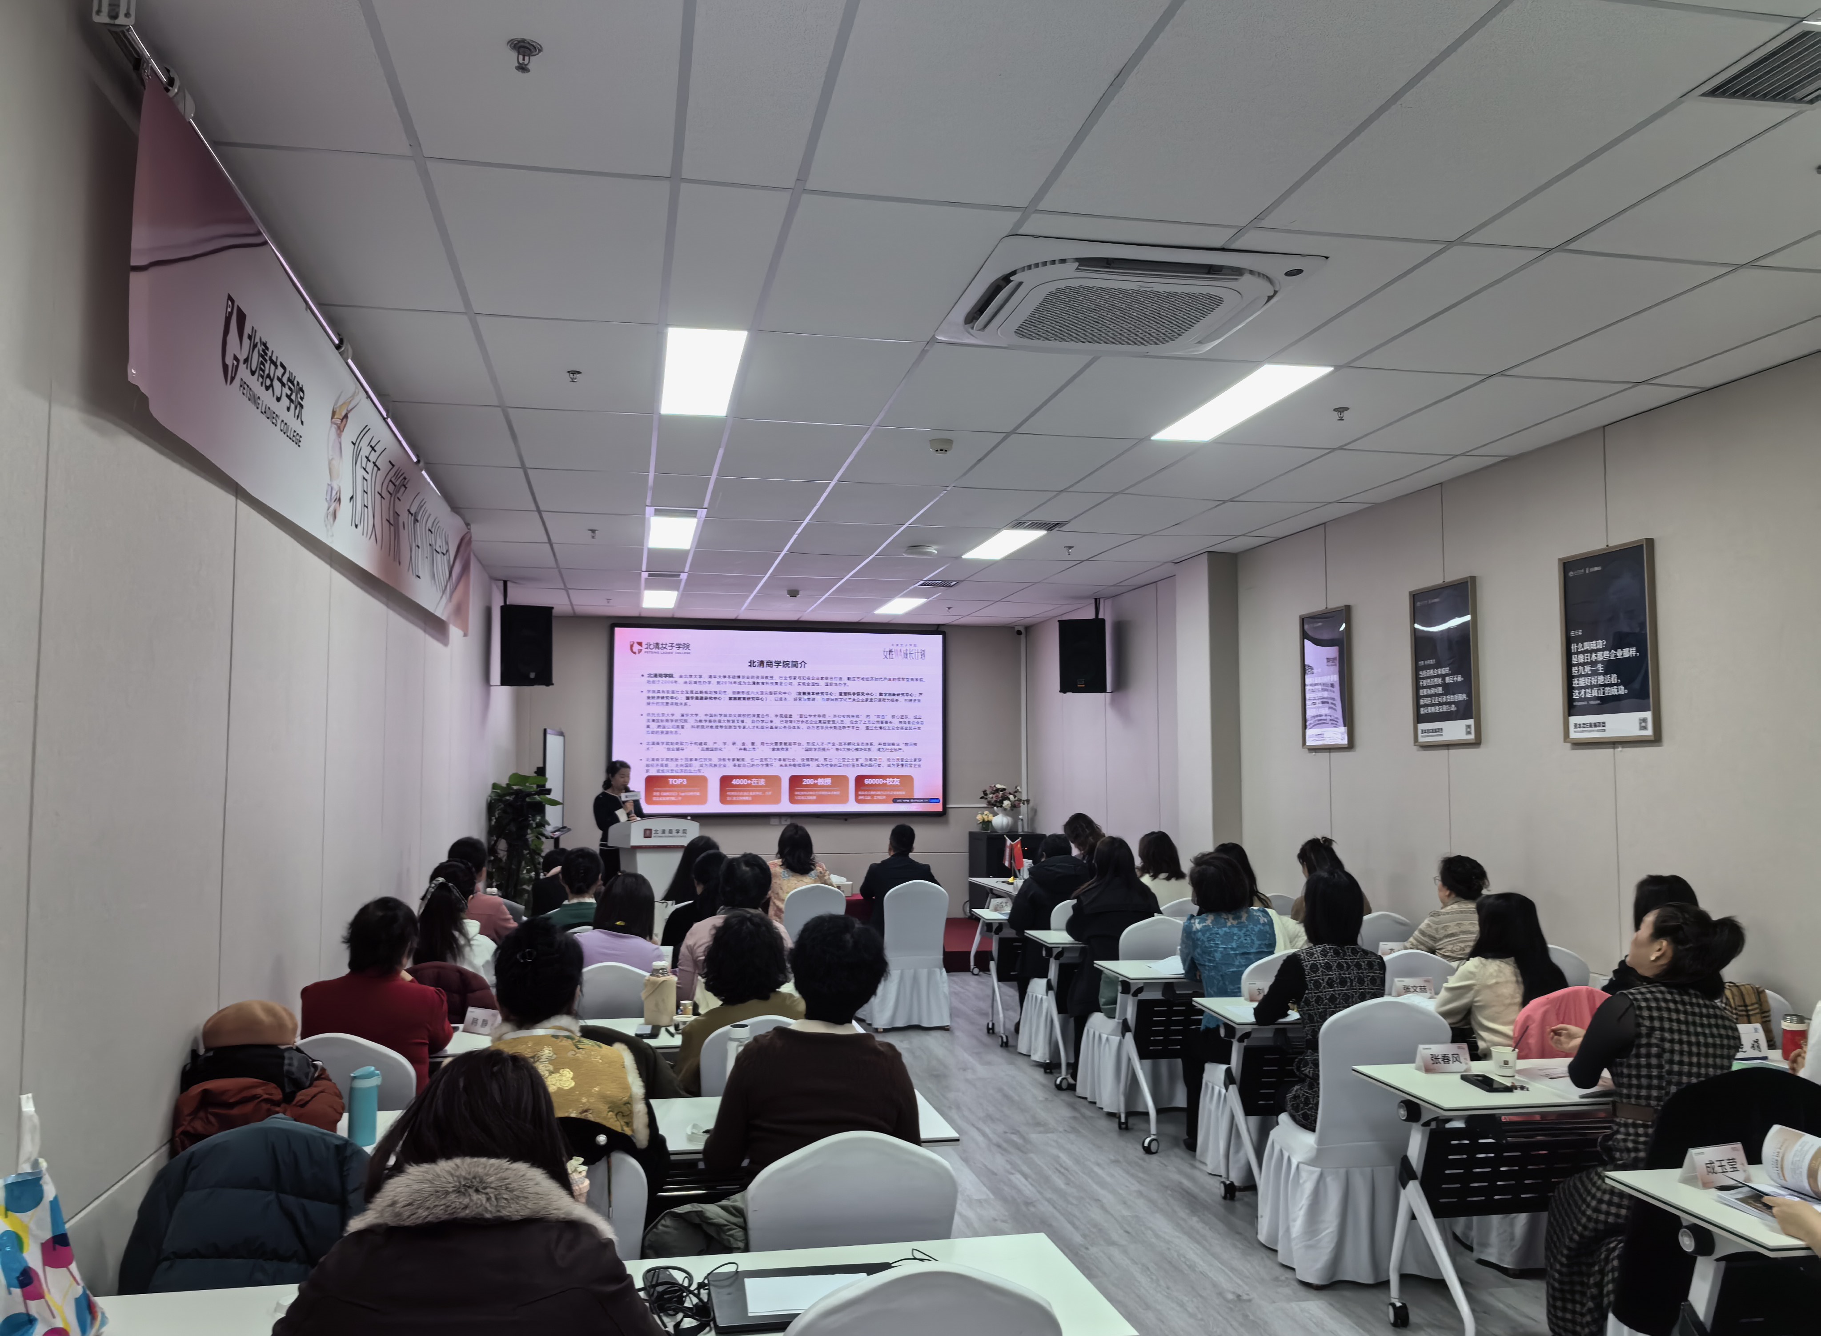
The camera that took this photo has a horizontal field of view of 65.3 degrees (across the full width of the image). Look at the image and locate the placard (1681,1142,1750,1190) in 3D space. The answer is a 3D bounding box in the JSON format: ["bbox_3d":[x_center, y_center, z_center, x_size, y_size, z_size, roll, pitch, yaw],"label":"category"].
[{"bbox_3d":[1.737,1.064,3.043,0.155,0.080,0.065,2,-4,-21],"label":"placard"}]

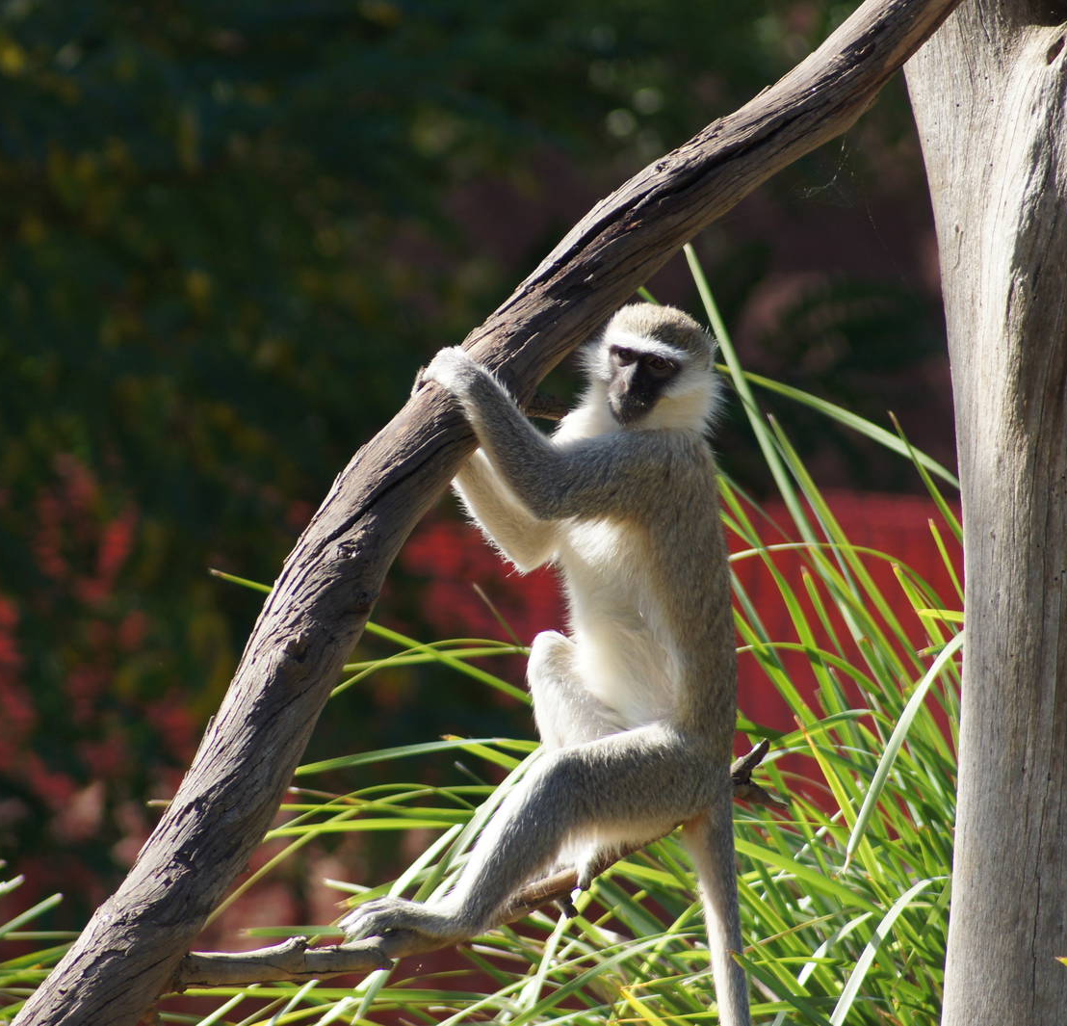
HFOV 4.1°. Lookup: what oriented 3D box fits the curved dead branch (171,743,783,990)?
[{"bbox_3d":[-0.044,0.275,11.500,0.475,0.185,0.120,0,2,0],"label":"curved dead branch"}]

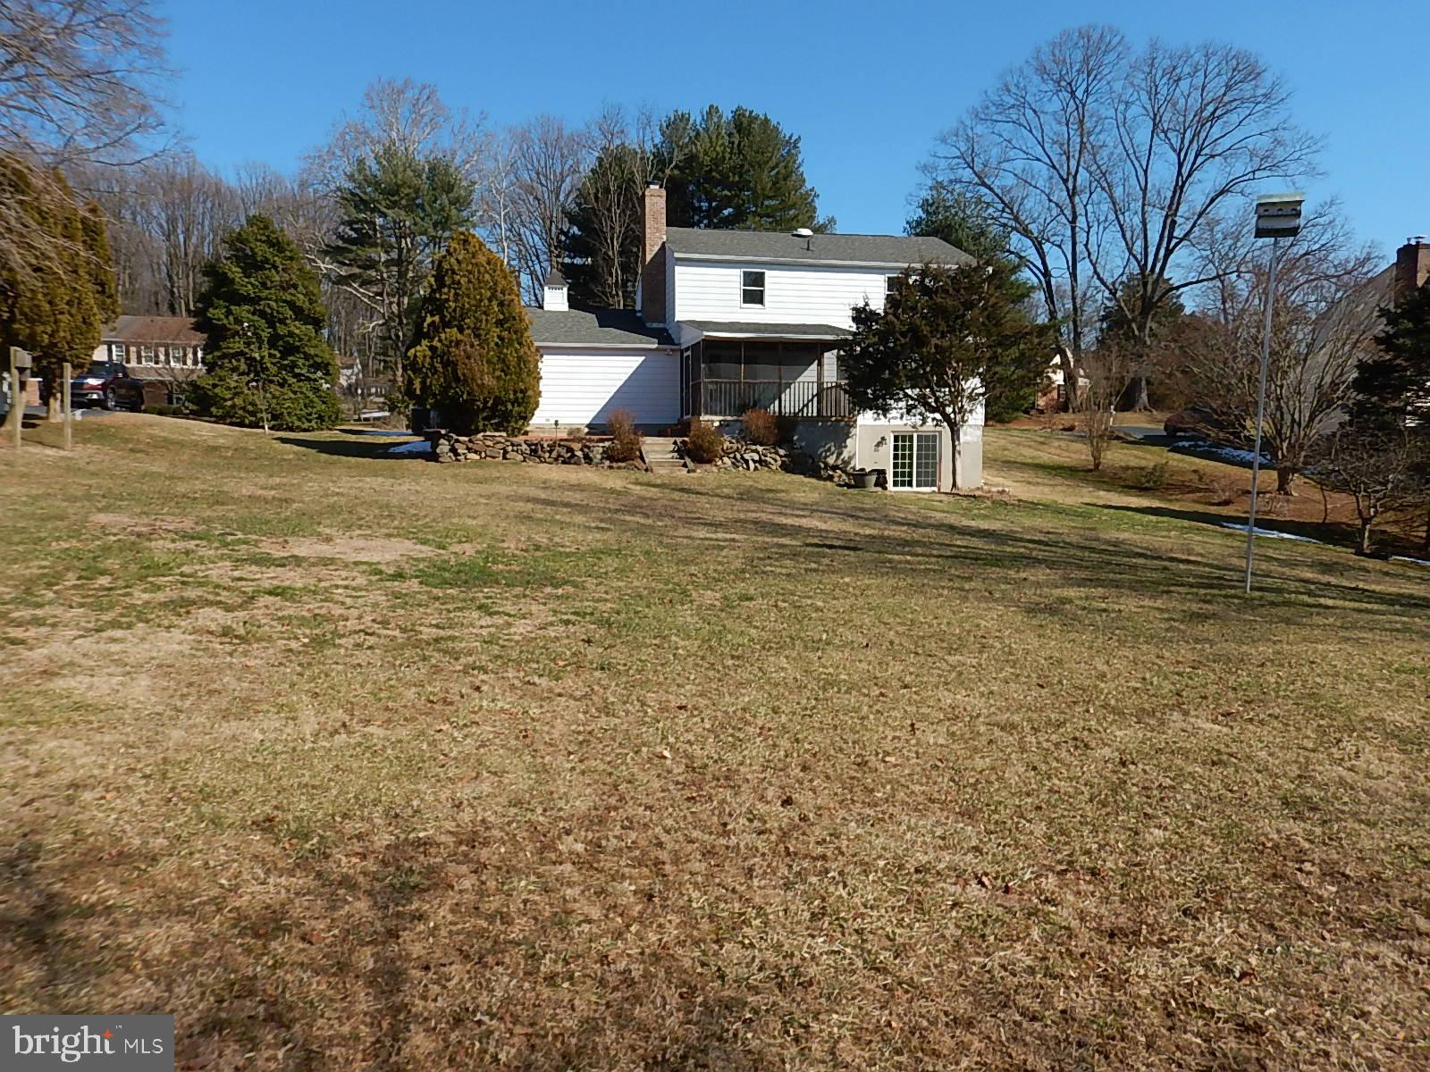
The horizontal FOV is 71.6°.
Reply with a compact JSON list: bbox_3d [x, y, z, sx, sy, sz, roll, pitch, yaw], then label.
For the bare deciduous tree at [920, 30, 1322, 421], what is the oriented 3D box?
[{"bbox_3d":[24.168,-18.426,58.465,21.435,22.266,18.000,2,6,22],"label":"bare deciduous tree"}]

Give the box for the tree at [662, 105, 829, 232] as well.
[{"bbox_3d":[1.759,-15.162,55.769,9.481,17.456,9.481,0,6,2],"label":"tree"}]

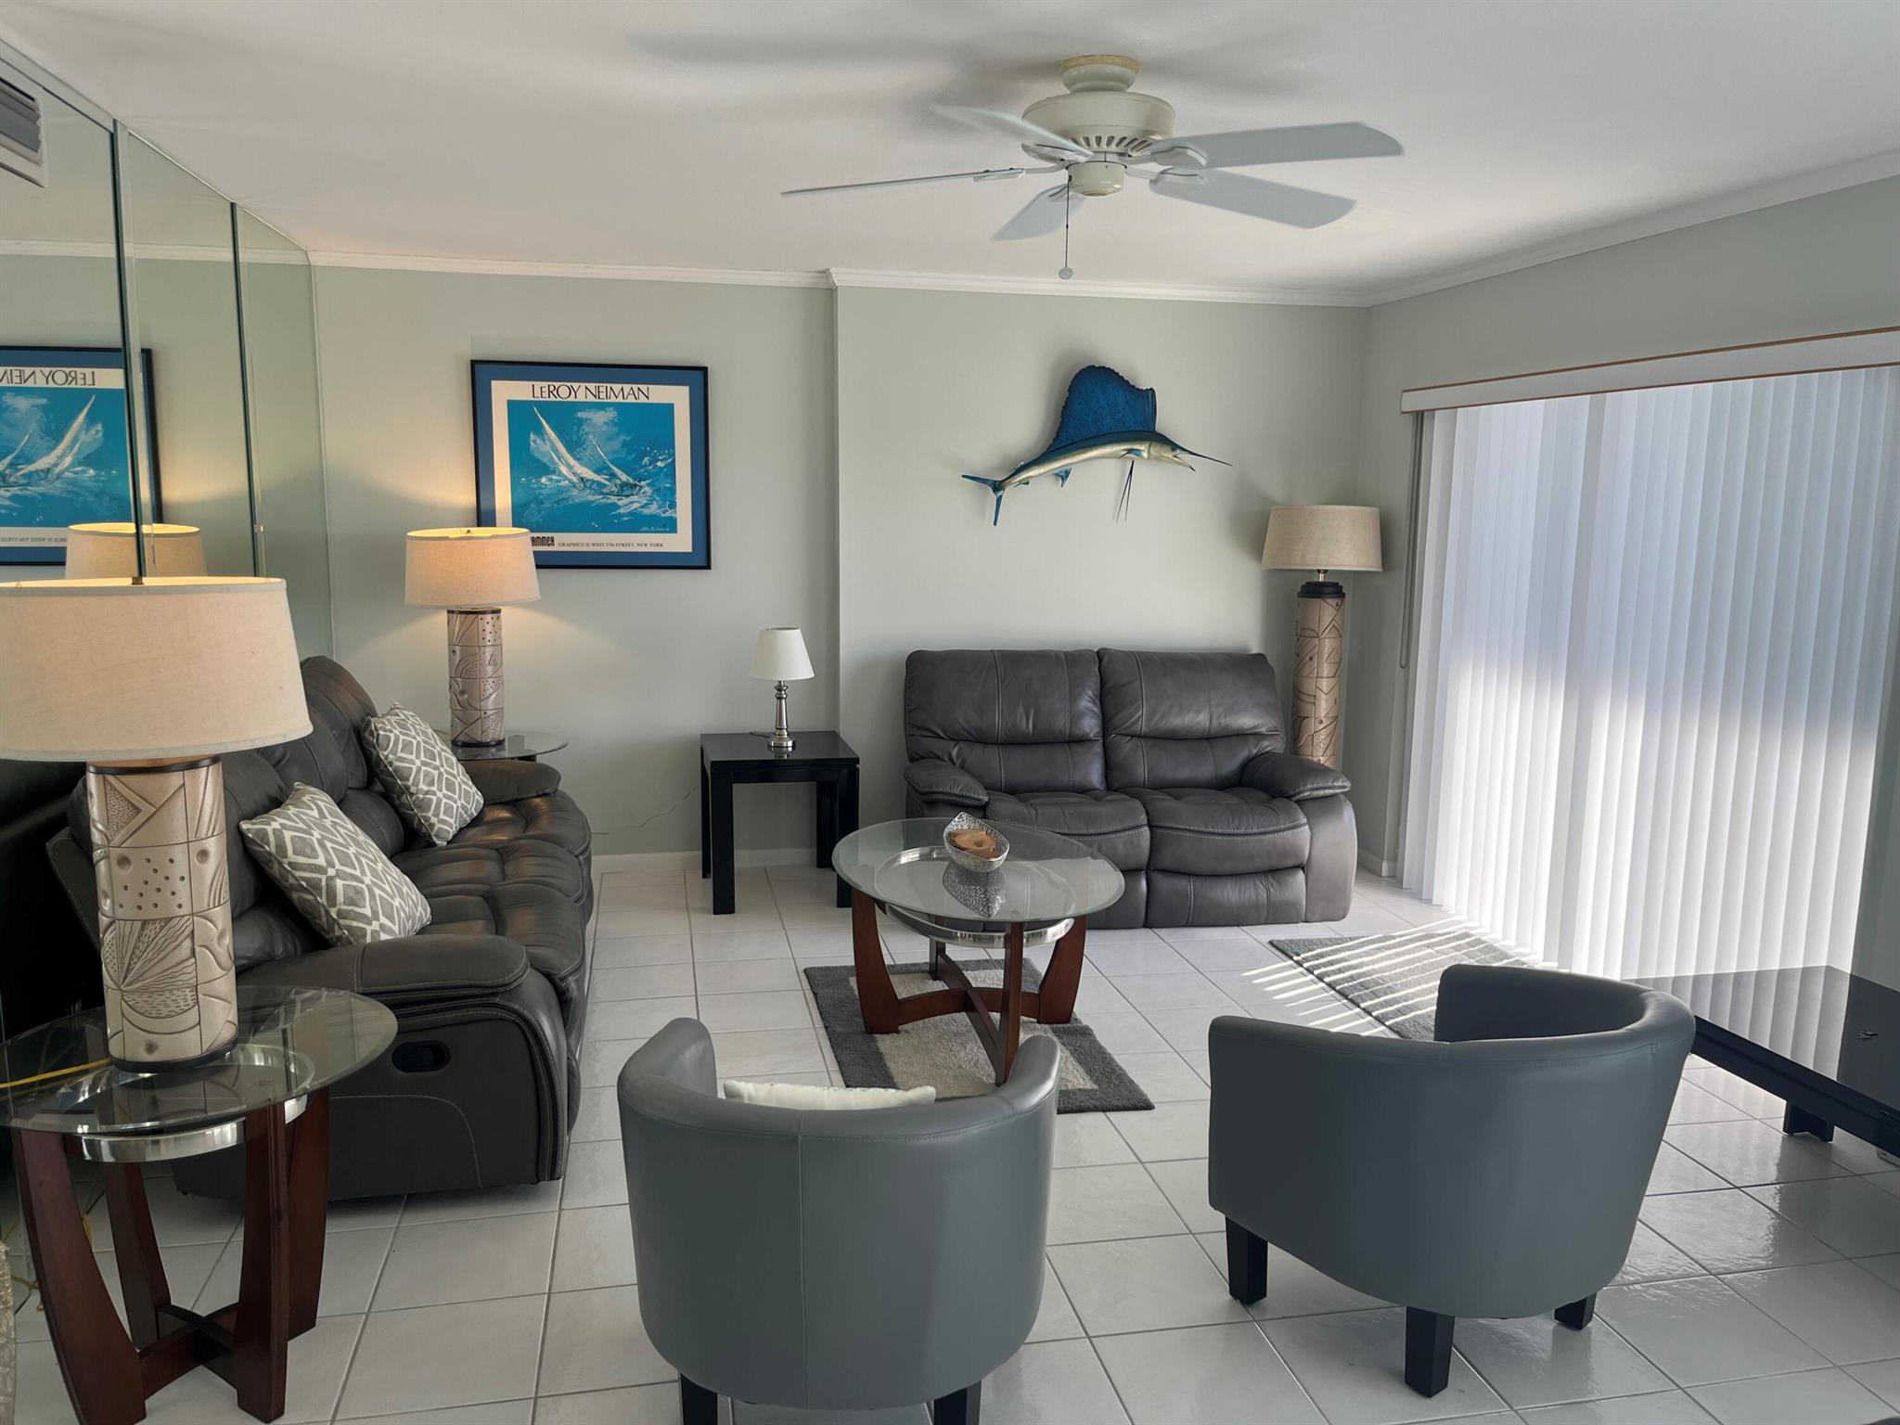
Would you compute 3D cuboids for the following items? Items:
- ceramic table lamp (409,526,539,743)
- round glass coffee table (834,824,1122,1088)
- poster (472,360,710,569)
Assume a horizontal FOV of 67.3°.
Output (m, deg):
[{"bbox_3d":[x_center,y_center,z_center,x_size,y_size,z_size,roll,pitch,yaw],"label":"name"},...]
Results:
[{"bbox_3d":[-1.805,-0.285,5.419,0.490,0.820,0.490,-1,9,-12],"label":"ceramic table lamp"},{"bbox_3d":[0.062,0.698,4.268,0.810,0.514,1.200,0,9,-8],"label":"round glass coffee table"},{"bbox_3d":[-1.416,-0.972,5.681,0.907,0.806,0.027,-1,9,-12],"label":"poster"}]

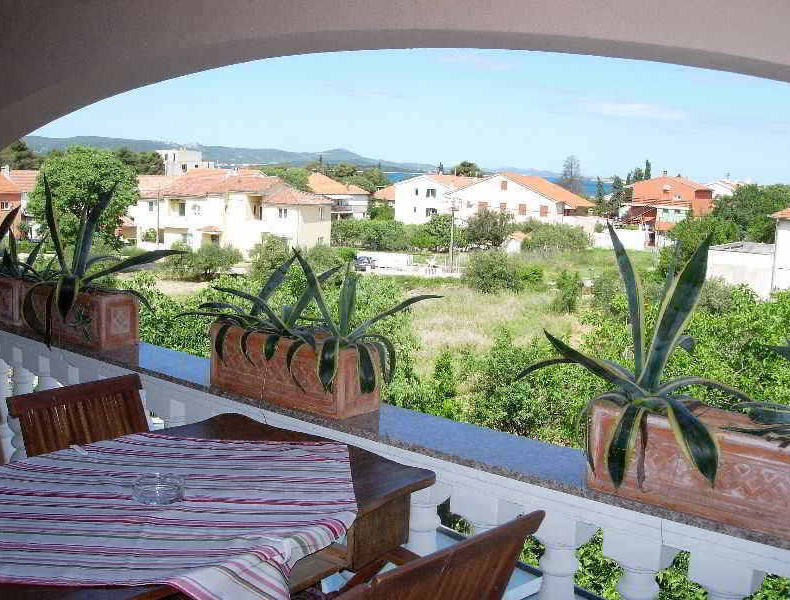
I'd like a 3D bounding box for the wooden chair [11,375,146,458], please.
[{"bbox_3d":[-0.797,0.733,2.616,0.530,0.880,0.453,9,11,41],"label":"wooden chair"}]

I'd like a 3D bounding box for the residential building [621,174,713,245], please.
[{"bbox_3d":[39.665,-12.681,127.320,12.000,9.400,10.500,4,9,20],"label":"residential building"}]

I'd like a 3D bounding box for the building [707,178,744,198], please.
[{"bbox_3d":[69.924,-20.115,184.334,10.000,9.200,10.000,4,9,20],"label":"building"}]

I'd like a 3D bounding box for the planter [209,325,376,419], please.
[{"bbox_3d":[-0.337,0.213,2.859,0.608,0.217,0.180,8,11,40],"label":"planter"}]

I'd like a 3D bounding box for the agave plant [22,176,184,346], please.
[{"bbox_3d":[-1.080,-0.145,3.240,0.550,0.580,0.520,-1,9,-19],"label":"agave plant"}]

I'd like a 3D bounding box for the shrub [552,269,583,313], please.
[{"bbox_3d":[11.618,-0.460,58.786,2.100,2.950,2.100,1,8,0],"label":"shrub"}]

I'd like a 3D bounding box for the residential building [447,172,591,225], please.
[{"bbox_3d":[17.330,-12.108,116.861,17.000,8.700,12.000,6,9,25],"label":"residential building"}]

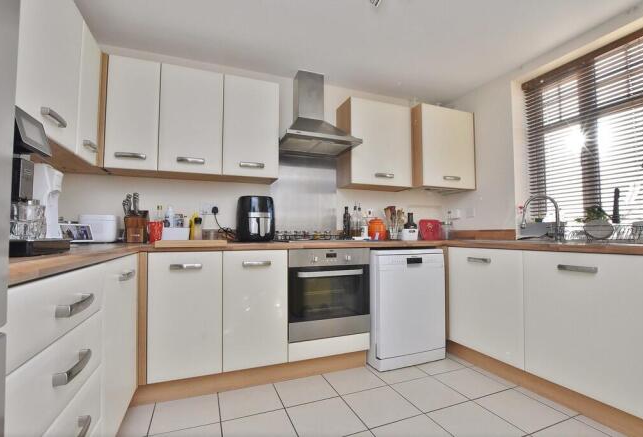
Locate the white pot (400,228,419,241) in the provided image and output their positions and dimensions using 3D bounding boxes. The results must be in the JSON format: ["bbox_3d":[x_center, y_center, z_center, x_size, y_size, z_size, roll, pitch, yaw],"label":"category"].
[{"bbox_3d":[0.798,0.149,2.466,0.140,0.102,0.140,0,-3,0],"label":"white pot"}]

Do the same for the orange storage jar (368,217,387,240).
[{"bbox_3d":[0.489,0.093,2.393,0.152,0.195,0.152,0,-3,0],"label":"orange storage jar"}]

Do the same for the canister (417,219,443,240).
[{"bbox_3d":[1.058,0.111,2.635,0.206,0.211,0.139,1,-4,-12],"label":"canister"}]

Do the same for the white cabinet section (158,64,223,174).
[{"bbox_3d":[-0.934,-0.664,2.020,0.400,0.720,0.320,1,-3,-19],"label":"white cabinet section"}]

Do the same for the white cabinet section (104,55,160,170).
[{"bbox_3d":[-1.261,-0.669,1.910,0.300,0.720,0.320,1,-3,-19],"label":"white cabinet section"}]

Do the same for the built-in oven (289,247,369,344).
[{"bbox_3d":[-0.016,0.531,2.133,0.595,0.598,0.560,1,-4,-19],"label":"built-in oven"}]

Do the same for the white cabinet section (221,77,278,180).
[{"bbox_3d":[-0.559,-0.658,2.146,0.400,0.720,0.320,1,-3,-19],"label":"white cabinet section"}]

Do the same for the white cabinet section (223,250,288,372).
[{"bbox_3d":[-0.494,0.574,1.975,0.400,0.720,0.580,1,-3,-19],"label":"white cabinet section"}]

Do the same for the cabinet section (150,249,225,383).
[{"bbox_3d":[-0.873,0.574,1.852,0.400,0.718,0.570,1,-4,-19],"label":"cabinet section"}]

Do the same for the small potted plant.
[{"bbox_3d":[1.782,0.030,1.776,0.180,0.232,0.180,1,-4,-19],"label":"small potted plant"}]

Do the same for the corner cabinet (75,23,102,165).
[{"bbox_3d":[-1.490,-0.708,1.565,0.309,0.742,0.309,1,-4,-19],"label":"corner cabinet"}]

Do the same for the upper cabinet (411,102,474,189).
[{"bbox_3d":[1.105,-0.630,2.675,0.604,0.741,0.392,1,-4,-19],"label":"upper cabinet"}]

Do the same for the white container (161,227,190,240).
[{"bbox_3d":[-0.972,0.109,1.834,0.155,0.096,0.110,1,-3,-20],"label":"white container"}]

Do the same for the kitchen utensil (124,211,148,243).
[{"bbox_3d":[-1.229,0.072,1.807,0.124,0.201,0.154,1,-4,-22],"label":"kitchen utensil"}]

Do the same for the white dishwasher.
[{"bbox_3d":[0.610,0.702,2.390,0.616,0.870,0.597,1,-4,-19],"label":"white dishwasher"}]

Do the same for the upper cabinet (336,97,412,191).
[{"bbox_3d":[0.493,-0.650,2.552,0.628,0.742,0.299,1,-4,-19],"label":"upper cabinet"}]

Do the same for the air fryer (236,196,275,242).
[{"bbox_3d":[-0.491,0.020,2.035,0.247,0.324,0.283,2,-4,-27],"label":"air fryer"}]

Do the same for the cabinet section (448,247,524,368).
[{"bbox_3d":[1.397,0.578,2.014,0.580,0.720,0.600,1,-3,-19],"label":"cabinet section"}]

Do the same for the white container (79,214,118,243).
[{"bbox_3d":[-1.413,0.067,1.742,0.180,0.172,0.170,2,-3,-24],"label":"white container"}]

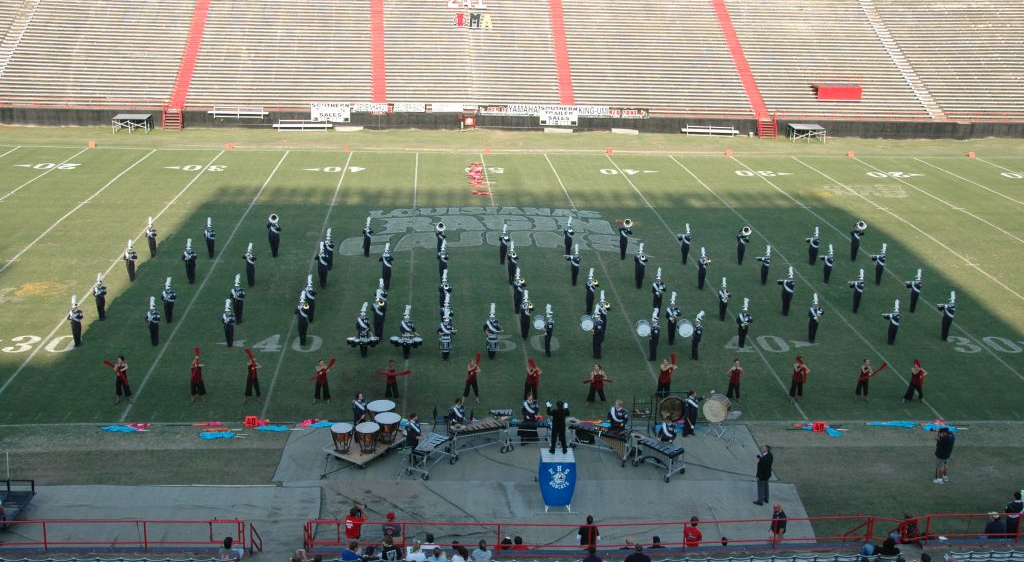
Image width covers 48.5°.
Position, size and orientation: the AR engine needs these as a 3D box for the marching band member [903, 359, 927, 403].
[{"bbox_3d":[14.406,3.575,40.618,0.780,1.619,0.420,2,17,1],"label":"marching band member"}]

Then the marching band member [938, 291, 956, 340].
[{"bbox_3d":[17.373,1.403,45.391,0.620,2.080,0.440,0,17,-4],"label":"marching band member"}]

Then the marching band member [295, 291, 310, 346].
[{"bbox_3d":[-7.946,1.467,43.205,0.600,2.140,0.680,-2,18,-12],"label":"marching band member"}]

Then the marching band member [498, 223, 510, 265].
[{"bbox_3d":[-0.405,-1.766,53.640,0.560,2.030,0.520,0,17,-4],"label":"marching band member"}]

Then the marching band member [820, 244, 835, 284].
[{"bbox_3d":[14.512,-0.764,52.174,0.600,1.870,0.520,4,17,7],"label":"marching band member"}]

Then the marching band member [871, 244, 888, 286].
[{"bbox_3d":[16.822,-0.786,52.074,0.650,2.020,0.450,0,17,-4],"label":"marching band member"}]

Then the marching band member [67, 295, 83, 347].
[{"bbox_3d":[-16.332,1.516,42.571,0.600,2.040,0.580,-1,17,-9],"label":"marching band member"}]

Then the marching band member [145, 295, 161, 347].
[{"bbox_3d":[-13.498,1.470,42.722,0.560,2.000,0.460,0,17,-4],"label":"marching band member"}]

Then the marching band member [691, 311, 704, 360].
[{"bbox_3d":[7.164,2.115,43.887,0.500,1.958,0.580,-3,17,-13],"label":"marching band member"}]

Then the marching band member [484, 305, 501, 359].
[{"bbox_3d":[-0.724,1.921,42.736,0.650,2.120,0.750,0,17,-4],"label":"marching band member"}]

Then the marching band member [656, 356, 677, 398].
[{"bbox_3d":[5.529,3.455,40.494,0.670,1.772,0.515,-8,19,-28],"label":"marching band member"}]

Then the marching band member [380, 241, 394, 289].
[{"bbox_3d":[-5.447,-0.585,49.713,0.640,2.100,0.600,0,17,-4],"label":"marching band member"}]

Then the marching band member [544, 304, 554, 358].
[{"bbox_3d":[1.426,1.909,43.779,0.420,2.132,0.580,-1,17,-9],"label":"marching band member"}]

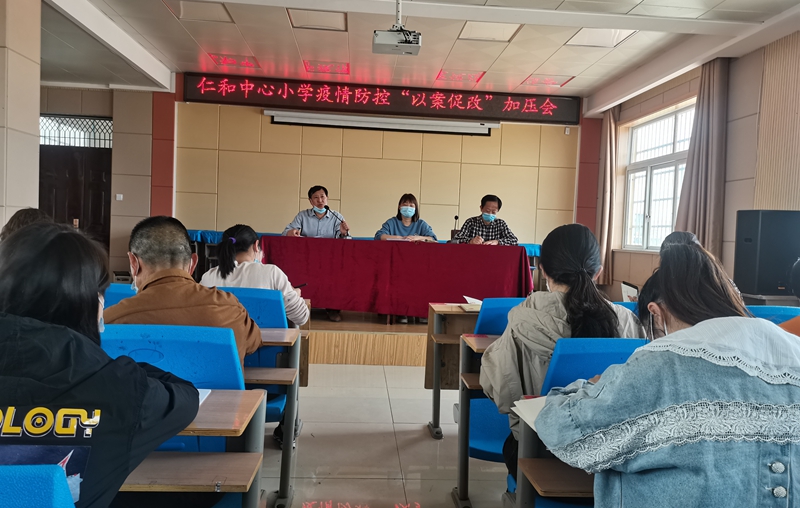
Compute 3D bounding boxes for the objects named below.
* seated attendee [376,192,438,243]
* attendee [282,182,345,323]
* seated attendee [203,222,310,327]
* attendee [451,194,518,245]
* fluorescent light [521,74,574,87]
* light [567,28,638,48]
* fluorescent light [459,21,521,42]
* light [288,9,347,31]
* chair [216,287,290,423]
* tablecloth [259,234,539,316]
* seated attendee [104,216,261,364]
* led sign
[{"bbox_3d":[0.071,0.007,6.043,0.660,1.277,0.800,2,2,-4],"label":"seated attendee"},{"bbox_3d":[-0.836,-0.036,5.930,0.620,1.250,0.720,2,2,-4],"label":"attendee"},{"bbox_3d":[-0.765,0.421,2.933,0.560,1.140,0.750,2,2,-4],"label":"seated attendee"},{"bbox_3d":[0.874,0.032,6.099,0.710,1.287,0.800,2,2,-4],"label":"attendee"},{"bbox_3d":[2.023,-2.395,8.244,0.600,0.070,0.600,2,2,-4],"label":"fluorescent light"},{"bbox_3d":[2.146,-2.324,6.449,0.600,0.070,0.600,2,2,-4],"label":"light"},{"bbox_3d":[0.960,-2.363,6.379,0.589,0.070,0.604,2,2,-4],"label":"fluorescent light"},{"bbox_3d":[-0.844,-2.446,6.239,0.600,0.070,0.600,2,2,-4],"label":"light"},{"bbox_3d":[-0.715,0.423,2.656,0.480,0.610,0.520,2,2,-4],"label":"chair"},{"bbox_3d":[-0.050,0.217,5.798,2.480,0.680,0.590,2,2,-4],"label":"tablecloth"},{"bbox_3d":[-0.751,0.453,1.932,0.570,1.150,0.750,2,2,-4],"label":"seated attendee"},{"bbox_3d":[-0.182,-2.285,8.938,5.858,0.425,0.120,2,2,-4],"label":"led sign"}]

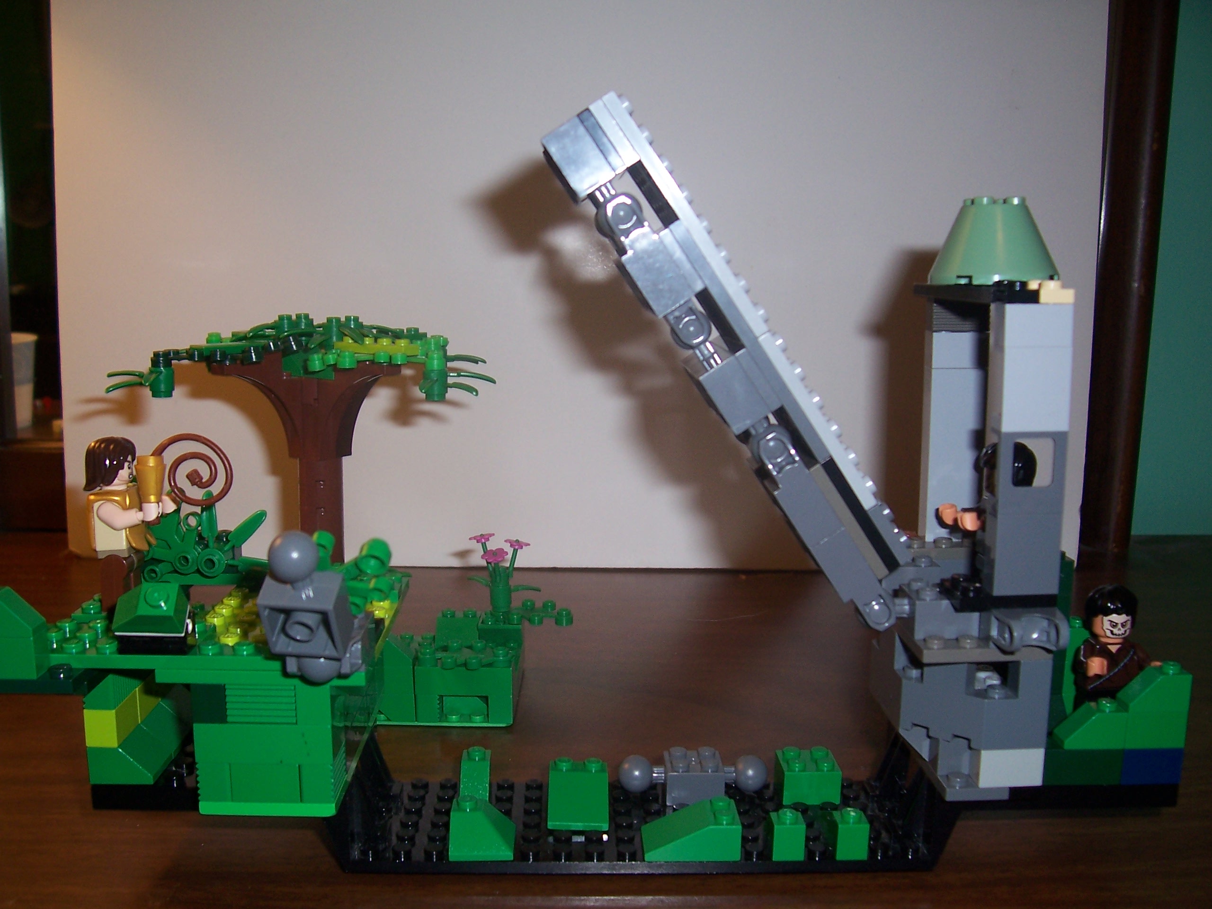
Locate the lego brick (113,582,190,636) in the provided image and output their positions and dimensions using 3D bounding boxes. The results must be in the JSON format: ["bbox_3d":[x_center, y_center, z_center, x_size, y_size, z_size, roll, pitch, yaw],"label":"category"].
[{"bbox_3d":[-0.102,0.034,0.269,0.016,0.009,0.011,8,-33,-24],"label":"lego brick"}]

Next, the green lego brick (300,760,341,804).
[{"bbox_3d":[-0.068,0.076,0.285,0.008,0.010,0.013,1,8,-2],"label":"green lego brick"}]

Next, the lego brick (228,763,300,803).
[{"bbox_3d":[-0.079,0.075,0.279,0.016,0.010,0.009,1,9,-2],"label":"lego brick"}]

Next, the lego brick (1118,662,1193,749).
[{"bbox_3d":[0.137,0.063,0.300,0.016,0.021,0.008,1,9,-2],"label":"lego brick"}]

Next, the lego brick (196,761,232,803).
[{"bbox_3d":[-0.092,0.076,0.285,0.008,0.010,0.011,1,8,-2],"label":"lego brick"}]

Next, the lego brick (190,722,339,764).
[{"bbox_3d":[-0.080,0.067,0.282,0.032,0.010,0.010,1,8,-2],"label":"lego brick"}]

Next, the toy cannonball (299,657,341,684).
[{"bbox_3d":[-0.063,0.046,0.262,0.010,0.010,0.010,1,8,-2],"label":"toy cannonball"}]

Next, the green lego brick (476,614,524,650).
[{"bbox_3d":[-0.039,0.065,0.443,0.016,0.011,0.016,1,9,-2],"label":"green lego brick"}]

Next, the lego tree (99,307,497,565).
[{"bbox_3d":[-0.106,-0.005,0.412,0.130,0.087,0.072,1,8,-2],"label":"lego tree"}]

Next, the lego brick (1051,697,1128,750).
[{"bbox_3d":[0.122,0.068,0.300,0.016,0.011,0.008,1,8,-2],"label":"lego brick"}]

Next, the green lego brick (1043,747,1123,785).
[{"bbox_3d":[0.118,0.077,0.302,0.024,0.010,0.009,1,9,-2],"label":"green lego brick"}]

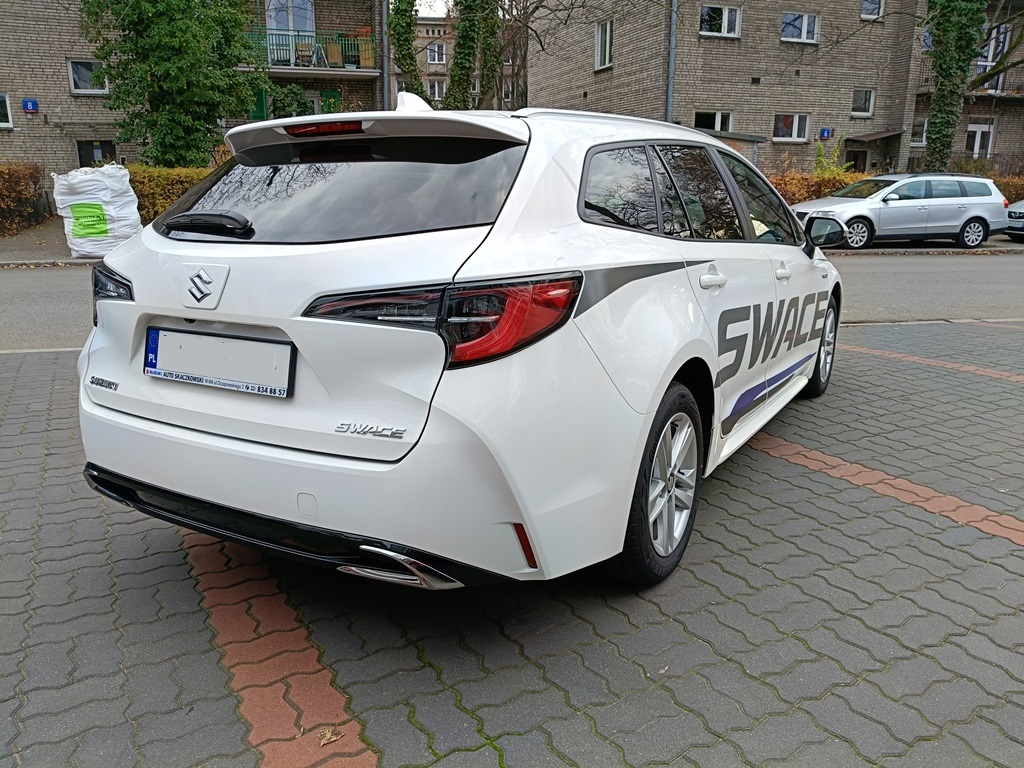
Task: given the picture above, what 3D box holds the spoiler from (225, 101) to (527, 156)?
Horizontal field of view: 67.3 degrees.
[{"bbox_3d":[-0.458,-0.733,2.223,1.140,0.125,0.310,7,15,30],"label":"spoiler"}]

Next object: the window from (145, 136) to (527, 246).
[{"bbox_3d":[-0.554,-0.521,2.106,1.260,0.100,0.510,7,52,30],"label":"window"}]

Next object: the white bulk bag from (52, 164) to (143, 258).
[{"bbox_3d":[-6.876,-2.835,12.838,0.980,1.420,0.950,-1,14,-5],"label":"white bulk bag"}]

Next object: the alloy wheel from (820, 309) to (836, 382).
[{"bbox_3d":[1.815,-0.237,4.636,0.190,0.440,0.440,7,15,30],"label":"alloy wheel"}]

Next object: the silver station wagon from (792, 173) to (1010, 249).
[{"bbox_3d":[8.091,-3.653,16.292,4.770,1.510,1.820,-3,14,-12],"label":"silver station wagon"}]

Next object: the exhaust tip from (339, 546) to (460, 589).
[{"bbox_3d":[-0.262,0.405,1.718,0.340,0.100,0.100,5,14,21],"label":"exhaust tip"}]

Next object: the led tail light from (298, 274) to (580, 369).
[{"bbox_3d":[-0.163,-0.150,1.702,0.602,0.190,0.236,4,14,17],"label":"led tail light"}]

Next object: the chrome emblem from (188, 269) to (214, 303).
[{"bbox_3d":[-0.745,-0.236,1.844,0.092,0.086,0.014,7,4,30],"label":"chrome emblem"}]

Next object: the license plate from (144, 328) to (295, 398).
[{"bbox_3d":[-0.734,-0.059,1.900,0.530,0.130,0.022,7,3,30],"label":"license plate"}]

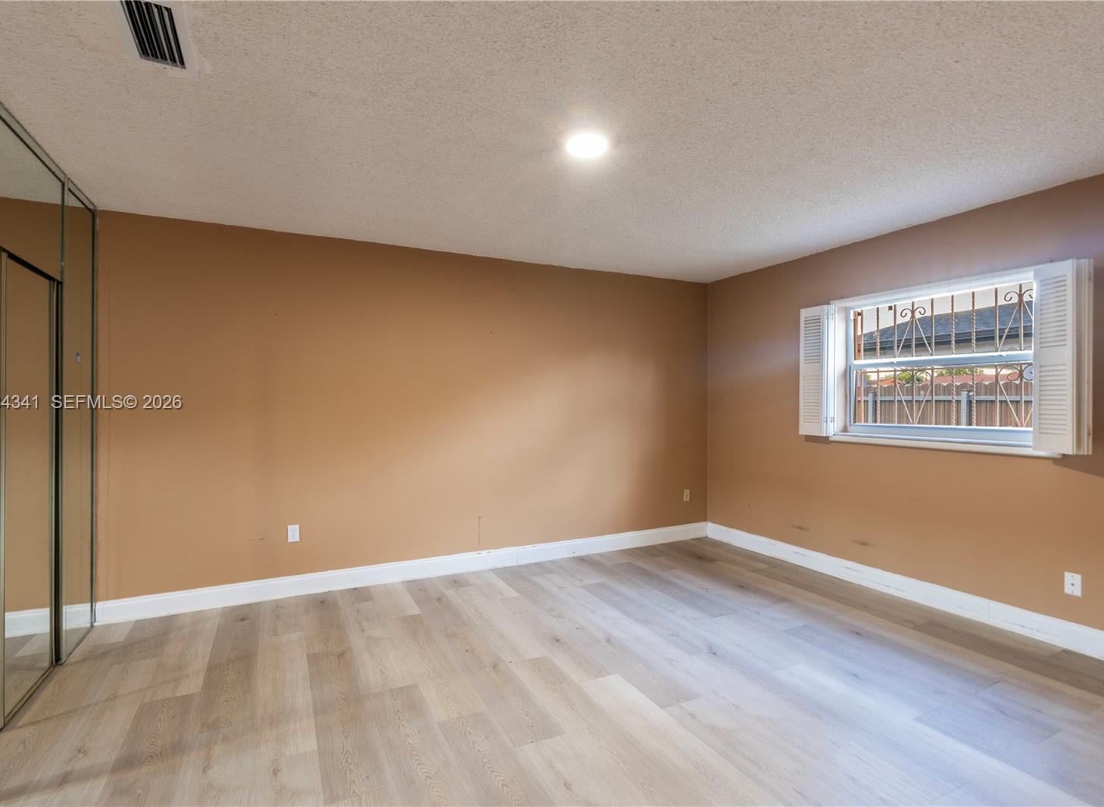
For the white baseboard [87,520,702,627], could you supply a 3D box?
[{"bbox_3d":[-0.575,1.222,4.180,4.660,0.140,0.018,0,0,-26],"label":"white baseboard"}]

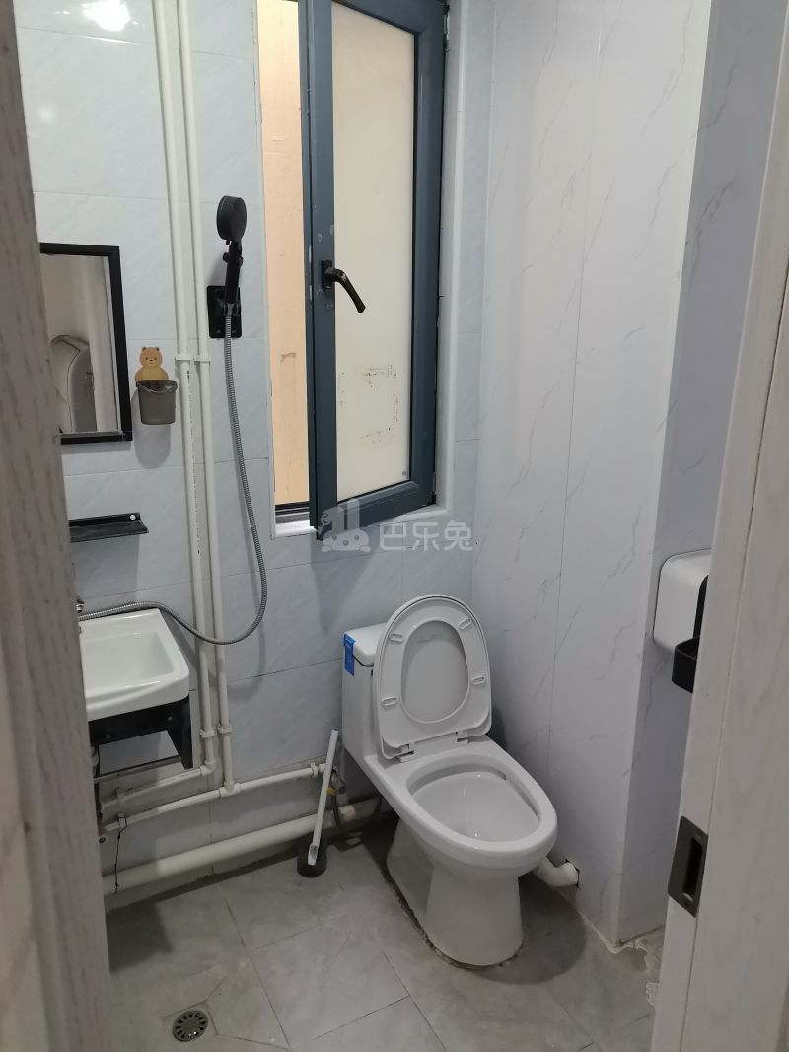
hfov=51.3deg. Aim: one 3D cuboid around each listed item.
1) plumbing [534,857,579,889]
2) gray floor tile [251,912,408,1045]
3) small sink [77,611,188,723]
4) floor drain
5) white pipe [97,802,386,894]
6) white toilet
[{"bbox_3d":[0.431,0.935,2.217,0.110,0.070,0.130,-8,18,-26],"label":"plumbing"},{"bbox_3d":[-0.161,1.086,1.987,0.300,0.010,0.300,-8,18,-26],"label":"gray floor tile"},{"bbox_3d":[-0.678,0.349,1.760,0.425,0.142,0.410,-8,18,-26],"label":"small sink"},{"bbox_3d":[-0.457,1.124,1.841,0.080,0.010,0.080,1,16,0],"label":"floor drain"},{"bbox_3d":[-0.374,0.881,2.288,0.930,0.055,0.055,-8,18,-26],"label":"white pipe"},{"bbox_3d":[0.161,0.625,2.109,0.372,0.810,0.650,-8,18,-26],"label":"white toilet"}]

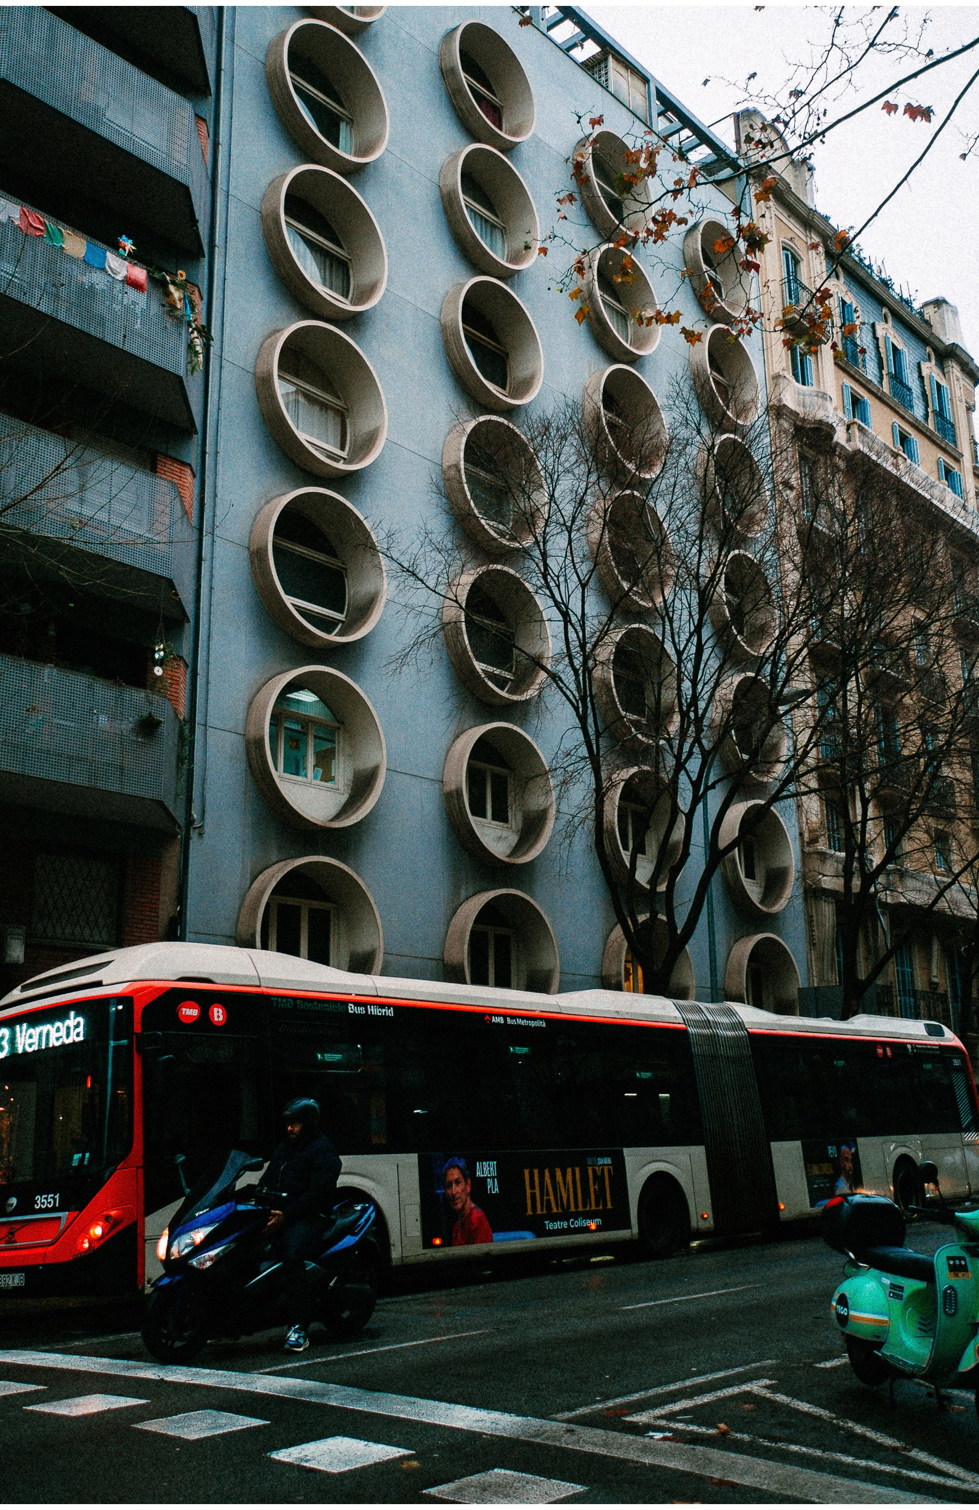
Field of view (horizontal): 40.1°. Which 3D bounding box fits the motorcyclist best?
[{"bbox_3d":[-1.419,3.429,9.898,0.620,1.690,0.760,-12,-18,35],"label":"motorcyclist"}]

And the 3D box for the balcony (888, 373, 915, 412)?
[{"bbox_3d":[13.016,-11.465,42.674,0.300,0.880,1.631,-14,-19,40],"label":"balcony"}]

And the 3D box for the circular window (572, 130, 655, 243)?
[{"bbox_3d":[2.983,-13.663,32.150,0.470,2.550,2.550,-15,-21,40],"label":"circular window"}]

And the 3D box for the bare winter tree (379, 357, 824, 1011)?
[{"bbox_3d":[2.586,0.031,24.036,7.000,15.600,9.200,-15,-21,40],"label":"bare winter tree"}]

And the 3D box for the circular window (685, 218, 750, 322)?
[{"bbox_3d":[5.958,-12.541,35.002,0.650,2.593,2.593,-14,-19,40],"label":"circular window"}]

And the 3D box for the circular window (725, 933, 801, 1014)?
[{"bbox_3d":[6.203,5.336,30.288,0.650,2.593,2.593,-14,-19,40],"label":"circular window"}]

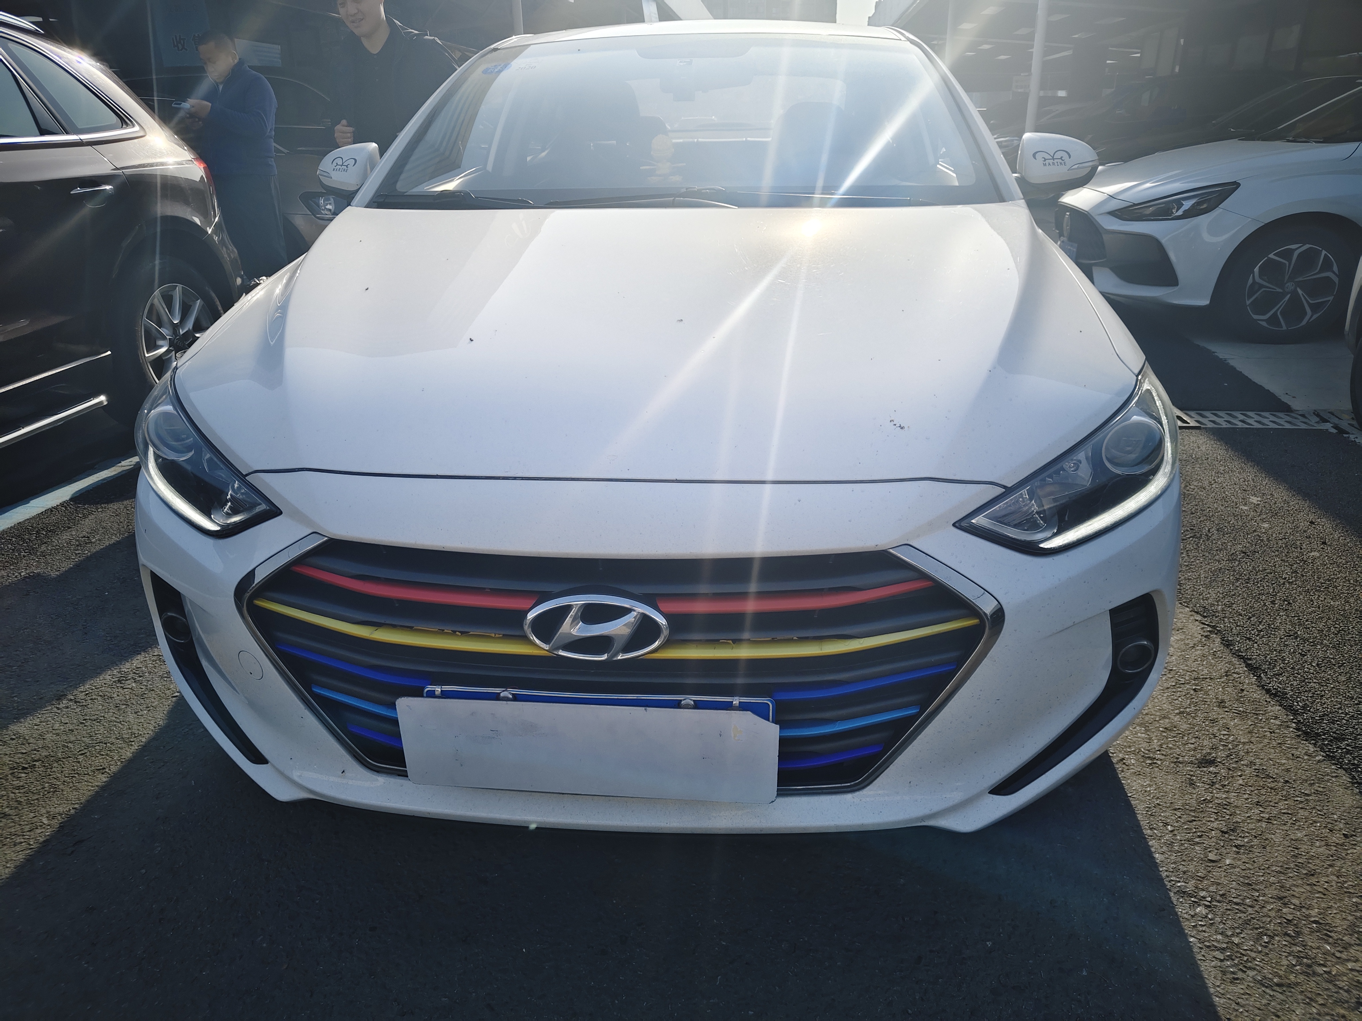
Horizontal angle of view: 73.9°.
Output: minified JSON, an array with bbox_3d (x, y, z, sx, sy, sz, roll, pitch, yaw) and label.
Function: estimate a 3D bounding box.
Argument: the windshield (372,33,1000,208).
[{"bbox_3d":[0.019,-1.016,2.306,1.460,0.140,0.950,1,50,5],"label":"windshield"}]

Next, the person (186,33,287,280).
[{"bbox_3d":[-2.429,-1.688,4.997,0.500,1.700,0.440,15,26,36],"label":"person"}]

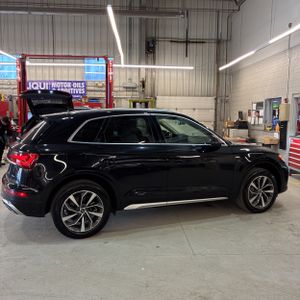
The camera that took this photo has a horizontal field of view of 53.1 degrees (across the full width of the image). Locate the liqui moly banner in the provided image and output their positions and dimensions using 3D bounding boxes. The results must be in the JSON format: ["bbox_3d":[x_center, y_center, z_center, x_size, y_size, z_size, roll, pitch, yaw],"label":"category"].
[{"bbox_3d":[-4.476,-2.816,14.100,2.950,0.820,0.030,0,5,-4],"label":"liqui moly banner"}]

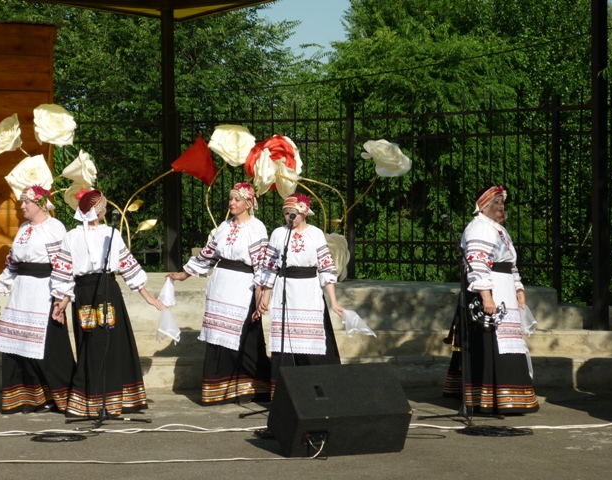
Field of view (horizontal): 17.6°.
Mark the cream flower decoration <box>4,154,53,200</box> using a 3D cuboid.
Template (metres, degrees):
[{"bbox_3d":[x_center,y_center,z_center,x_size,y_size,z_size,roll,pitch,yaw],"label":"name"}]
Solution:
[{"bbox_3d":[-2.413,-0.539,17.200,0.420,0.410,0.240,0,1,-3],"label":"cream flower decoration"}]

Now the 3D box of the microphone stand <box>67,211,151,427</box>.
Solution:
[{"bbox_3d":[-1.385,0.537,13.800,0.600,1.500,0.500,0,1,12],"label":"microphone stand"}]

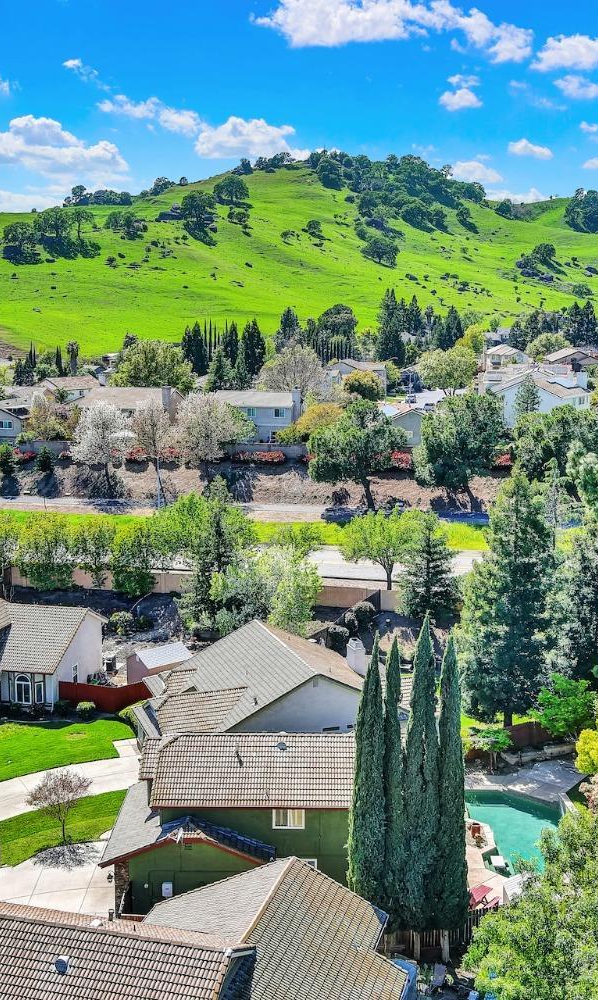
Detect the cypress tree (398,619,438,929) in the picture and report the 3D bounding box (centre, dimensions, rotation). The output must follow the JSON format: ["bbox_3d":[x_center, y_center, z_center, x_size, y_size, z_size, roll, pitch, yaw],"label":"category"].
[{"bbox_3d":[5.394,12.652,53.309,1.800,15.415,1.800,1,10,6],"label":"cypress tree"}]

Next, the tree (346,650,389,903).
[{"bbox_3d":[3.397,13.216,54.279,2.000,14.900,2.000,0,9,0],"label":"tree"}]

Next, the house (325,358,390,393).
[{"bbox_3d":[12.649,-25.223,248.041,12.400,7.500,10.000,2,10,14],"label":"house"}]

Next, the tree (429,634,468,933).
[{"bbox_3d":[6.708,13.011,53.259,1.800,14.709,1.800,1,10,7],"label":"tree"}]

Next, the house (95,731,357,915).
[{"bbox_3d":[-3.302,15.702,62.691,13.800,7.350,10.600,0,9,1],"label":"house"}]

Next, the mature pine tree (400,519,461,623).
[{"bbox_3d":[11.590,6.237,105.673,5.500,9.135,5.500,1,10,6],"label":"mature pine tree"}]

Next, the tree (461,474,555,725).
[{"bbox_3d":[14.330,7.000,82.980,6.600,17.800,6.600,0,10,0],"label":"tree"}]

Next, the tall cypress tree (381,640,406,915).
[{"bbox_3d":[4.324,13.267,54.099,1.600,14.850,1.600,0,9,0],"label":"tall cypress tree"}]

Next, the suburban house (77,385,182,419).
[{"bbox_3d":[-25.713,-13.472,189.002,14.160,7.890,12.300,2,9,15],"label":"suburban house"}]

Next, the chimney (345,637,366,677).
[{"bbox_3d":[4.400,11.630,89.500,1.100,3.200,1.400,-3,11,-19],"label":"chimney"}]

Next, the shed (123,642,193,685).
[{"bbox_3d":[-10.618,12.888,92.778,4.200,2.750,3.000,-9,13,-41],"label":"shed"}]

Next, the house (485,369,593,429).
[{"bbox_3d":[38.390,-15.820,191.660,12.000,7.800,14.000,6,12,31],"label":"house"}]

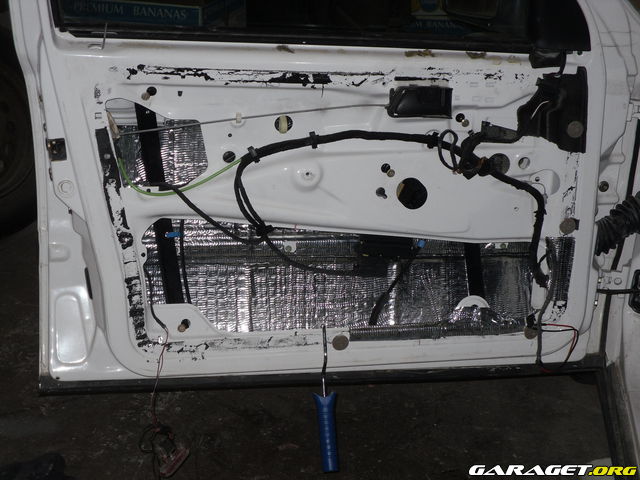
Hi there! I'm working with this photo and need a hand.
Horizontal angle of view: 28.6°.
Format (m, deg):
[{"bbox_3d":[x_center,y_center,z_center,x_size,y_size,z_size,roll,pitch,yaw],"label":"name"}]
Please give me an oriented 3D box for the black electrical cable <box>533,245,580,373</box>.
[{"bbox_3d":[0.438,0.130,2.331,0.092,0.272,0.050,-1,26,-8],"label":"black electrical cable"}]

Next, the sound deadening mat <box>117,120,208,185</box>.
[{"bbox_3d":[-0.272,-0.151,2.174,0.158,0.119,0.030,-1,26,-8],"label":"sound deadening mat"}]

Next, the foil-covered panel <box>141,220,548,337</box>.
[{"bbox_3d":[0.053,0.073,2.320,0.761,0.242,0.080,-1,26,-8],"label":"foil-covered panel"}]

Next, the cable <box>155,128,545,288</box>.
[{"bbox_3d":[0.059,-0.051,2.203,0.691,0.308,0.080,-1,26,-8],"label":"cable"}]

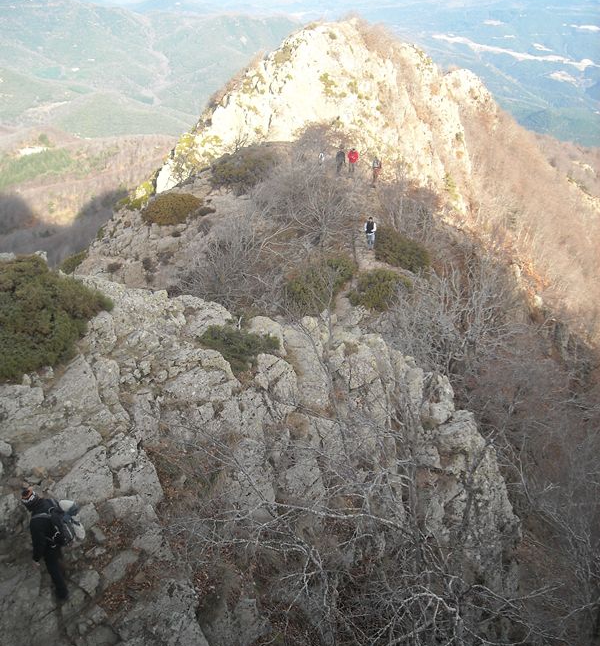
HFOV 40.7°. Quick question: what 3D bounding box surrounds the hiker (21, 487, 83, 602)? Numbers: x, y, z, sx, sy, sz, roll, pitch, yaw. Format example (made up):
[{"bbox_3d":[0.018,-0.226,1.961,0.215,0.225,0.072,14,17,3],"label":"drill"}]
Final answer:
[{"bbox_3d":[-3.183,2.808,10.300,0.750,1.680,0.580,8,25,18],"label":"hiker"}]

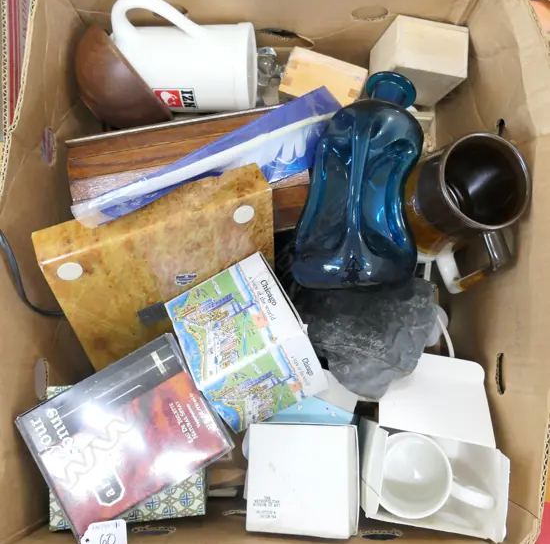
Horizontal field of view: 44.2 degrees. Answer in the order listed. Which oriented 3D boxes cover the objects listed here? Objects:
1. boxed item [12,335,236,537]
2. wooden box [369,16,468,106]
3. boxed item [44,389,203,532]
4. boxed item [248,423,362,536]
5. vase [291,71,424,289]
[{"bbox_3d":[-0.145,0.161,0.670,0.166,0.022,0.132,-29,76,-14],"label":"boxed item"},{"bbox_3d":[0.143,-0.209,0.680,0.073,0.072,0.050,5,81,-12],"label":"wooden box"},{"bbox_3d":[-0.150,0.187,0.713,0.159,0.050,0.144,-1,84,1],"label":"boxed item"},{"bbox_3d":[0.031,0.207,0.683,0.100,0.065,0.103,0,78,15],"label":"boxed item"},{"bbox_3d":[0.095,-0.093,0.653,0.108,0.106,0.205,8,67,15],"label":"vase"}]

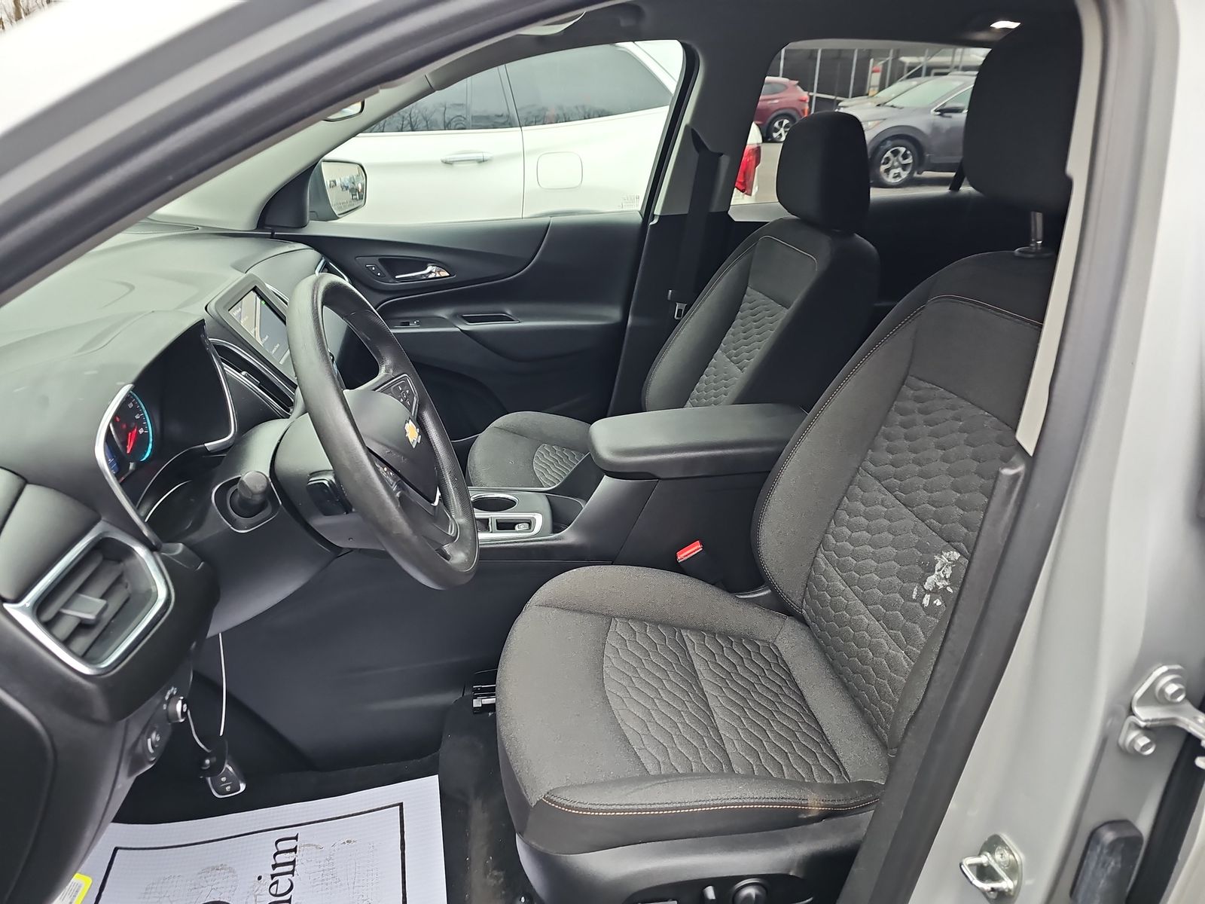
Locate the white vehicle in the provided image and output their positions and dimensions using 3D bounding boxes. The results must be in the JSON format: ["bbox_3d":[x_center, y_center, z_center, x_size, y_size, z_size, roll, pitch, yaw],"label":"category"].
[{"bbox_3d":[-1.782,-1.288,4.088,4.850,1.730,1.920,-3,24,-8],"label":"white vehicle"}]

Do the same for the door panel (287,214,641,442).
[{"bbox_3d":[-0.336,-0.255,1.996,0.920,0.650,0.130,-3,24,-8],"label":"door panel"}]

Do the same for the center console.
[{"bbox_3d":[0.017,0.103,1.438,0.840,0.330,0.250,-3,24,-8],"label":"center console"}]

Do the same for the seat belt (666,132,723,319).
[{"bbox_3d":[0.220,-0.533,1.944,0.120,0.480,0.080,-3,24,-8],"label":"seat belt"}]

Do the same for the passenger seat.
[{"bbox_3d":[0.112,-0.210,1.722,0.840,0.970,0.540,-3,24,-8],"label":"passenger seat"}]

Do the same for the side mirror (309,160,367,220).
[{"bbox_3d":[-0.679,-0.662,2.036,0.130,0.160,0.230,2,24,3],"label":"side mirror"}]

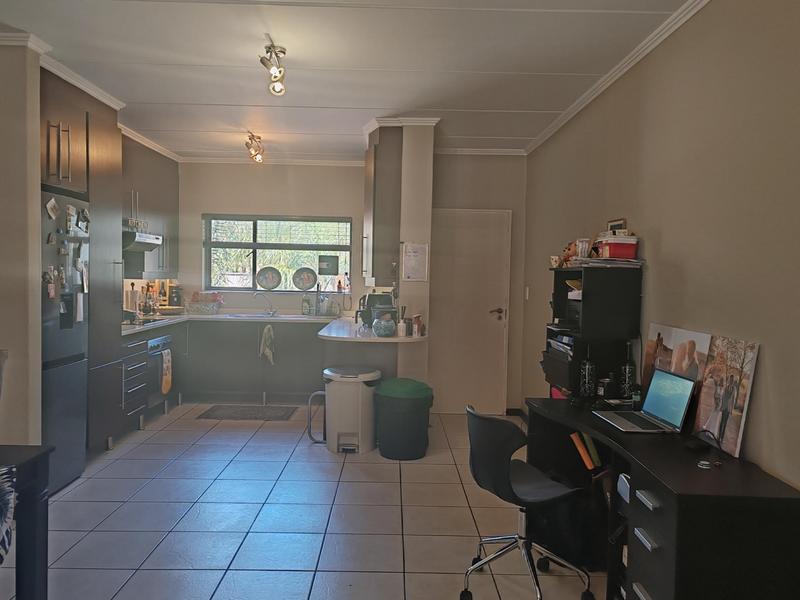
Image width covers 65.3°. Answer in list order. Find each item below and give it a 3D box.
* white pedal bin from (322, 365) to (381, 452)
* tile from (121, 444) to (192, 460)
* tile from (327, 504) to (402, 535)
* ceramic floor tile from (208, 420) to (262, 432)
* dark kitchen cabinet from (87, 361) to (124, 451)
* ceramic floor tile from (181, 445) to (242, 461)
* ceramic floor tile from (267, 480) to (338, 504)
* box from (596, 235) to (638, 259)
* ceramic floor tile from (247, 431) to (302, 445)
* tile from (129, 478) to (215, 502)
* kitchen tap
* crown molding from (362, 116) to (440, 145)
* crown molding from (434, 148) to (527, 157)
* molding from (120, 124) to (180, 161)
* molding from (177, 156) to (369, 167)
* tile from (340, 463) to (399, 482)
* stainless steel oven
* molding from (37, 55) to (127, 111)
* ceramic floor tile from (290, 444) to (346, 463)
[{"bbox_3d":[-0.384,0.873,4.999,0.455,0.610,0.430,1,3,3],"label":"white pedal bin"},{"bbox_3d":[-1.866,1.167,4.790,0.410,0.010,0.410,1,3,-1],"label":"tile"},{"bbox_3d":[-0.195,1.271,3.599,0.412,0.010,0.412,1,3,-1],"label":"tile"},{"bbox_3d":[-1.486,1.161,5.758,0.417,0.010,0.417,1,3,0],"label":"ceramic floor tile"},{"bbox_3d":[-2.489,0.771,4.658,0.589,0.559,0.574,1,3,0],"label":"dark kitchen cabinet"},{"bbox_3d":[-1.480,1.201,4.909,0.417,0.010,0.417,1,3,0],"label":"ceramic floor tile"},{"bbox_3d":[-0.616,1.244,4.013,0.412,0.010,0.412,1,3,-1],"label":"ceramic floor tile"},{"bbox_3d":[1.159,-0.281,3.335,0.160,0.105,0.190,1,3,0],"label":"box"},{"bbox_3d":[-1.045,1.177,5.262,0.412,0.010,0.412,1,3,-1],"label":"ceramic floor tile"},{"bbox_3d":[-1.444,1.214,3.965,0.410,0.010,0.410,1,3,-1],"label":"tile"},{"bbox_3d":[-1.457,0.038,6.708,0.250,0.270,0.080,-1,3,-30],"label":"kitchen tap"},{"bbox_3d":[-0.005,-1.423,5.276,0.652,0.065,0.671,1,3,0],"label":"crown molding"},{"bbox_3d":[0.774,-1.449,6.118,0.946,0.055,0.055,1,3,-1],"label":"crown molding"},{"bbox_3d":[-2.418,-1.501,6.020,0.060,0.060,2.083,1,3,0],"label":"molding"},{"bbox_3d":[-1.395,-1.527,6.915,2.111,0.055,0.055,1,3,-1],"label":"molding"},{"bbox_3d":[-0.198,1.212,4.367,0.408,0.010,0.408,1,3,0],"label":"tile"},{"bbox_3d":[-2.484,0.643,5.766,0.569,0.608,0.608,1,3,0],"label":"stainless steel oven"},{"bbox_3d":[-2.006,-1.369,3.990,0.050,0.062,1.150,1,3,-1],"label":"molding"},{"bbox_3d":[-0.621,1.189,4.802,0.410,0.010,0.410,1,3,-1],"label":"ceramic floor tile"}]

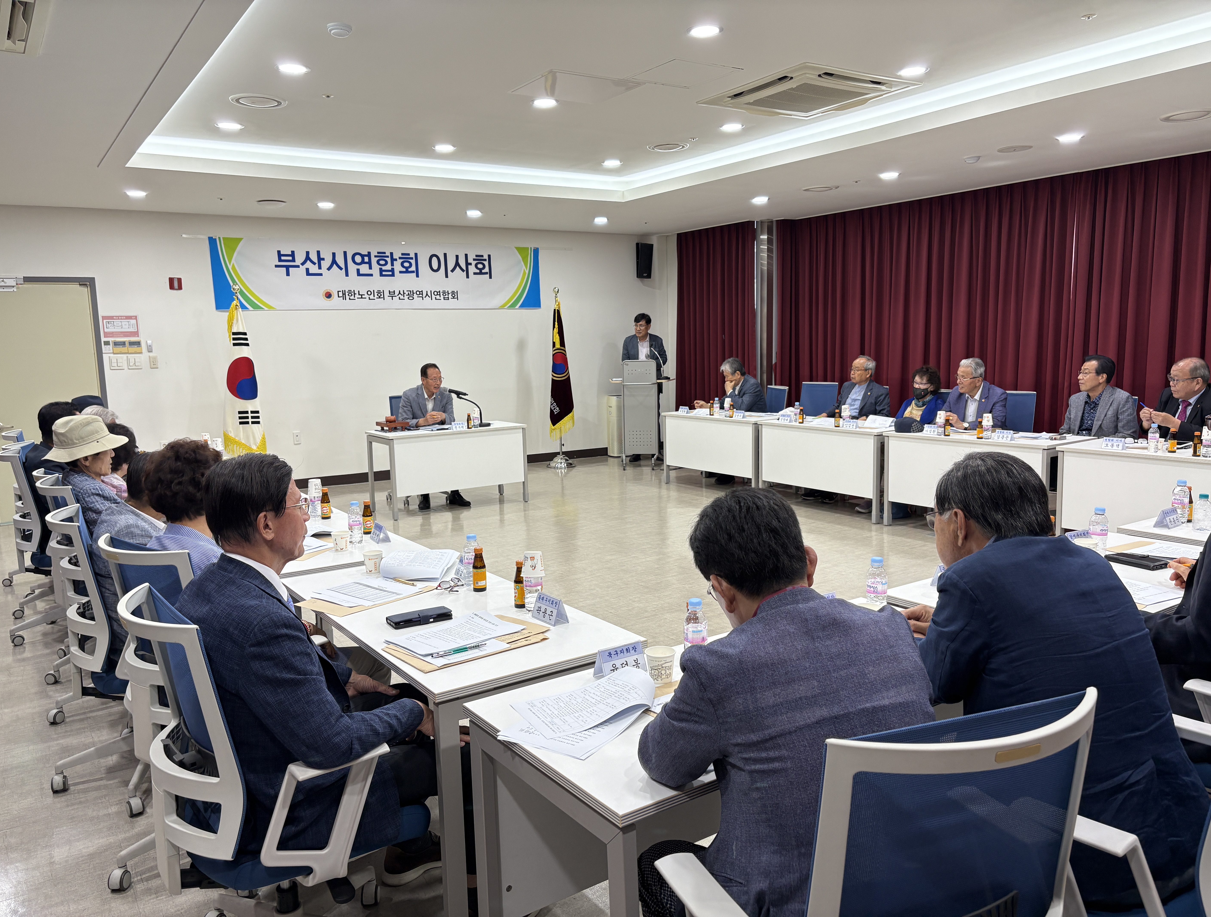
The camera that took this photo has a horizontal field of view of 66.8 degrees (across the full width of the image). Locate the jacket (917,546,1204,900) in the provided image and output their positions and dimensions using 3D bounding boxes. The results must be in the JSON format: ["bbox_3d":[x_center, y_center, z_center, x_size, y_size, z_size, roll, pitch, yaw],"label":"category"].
[{"bbox_3d":[0.945,0.483,1.983,0.552,0.660,0.571,-7,9,-34],"label":"jacket"}]

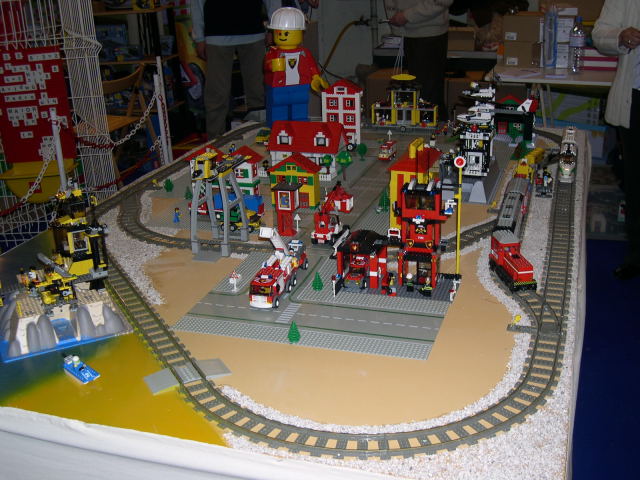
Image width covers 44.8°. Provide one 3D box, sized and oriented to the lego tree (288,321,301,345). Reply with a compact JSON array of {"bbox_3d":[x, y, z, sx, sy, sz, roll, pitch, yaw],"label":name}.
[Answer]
[{"bbox_3d":[-0.049,0.171,1.458,0.022,0.044,0.022,-2,20,1],"label":"lego tree"}]

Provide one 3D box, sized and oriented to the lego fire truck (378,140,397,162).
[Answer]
[{"bbox_3d":[0.242,-0.321,2.768,0.042,0.052,0.096,4,21,18],"label":"lego fire truck"}]

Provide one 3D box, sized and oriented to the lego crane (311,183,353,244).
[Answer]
[{"bbox_3d":[0.026,-0.071,2.018,0.054,0.110,0.158,4,21,18],"label":"lego crane"}]

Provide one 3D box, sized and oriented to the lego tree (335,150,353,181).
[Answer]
[{"bbox_3d":[0.076,-0.240,2.500,0.054,0.095,0.054,-2,20,1],"label":"lego tree"}]

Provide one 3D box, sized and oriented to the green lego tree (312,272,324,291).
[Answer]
[{"bbox_3d":[-0.005,0.089,1.688,0.022,0.039,0.022,4,21,18],"label":"green lego tree"}]

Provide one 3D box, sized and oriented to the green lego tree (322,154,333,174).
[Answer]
[{"bbox_3d":[0.028,-0.245,2.553,0.037,0.072,0.037,4,21,18],"label":"green lego tree"}]

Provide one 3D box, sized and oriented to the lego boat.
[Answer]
[{"bbox_3d":[-0.419,0.225,1.362,0.034,0.037,0.083,-20,26,-40],"label":"lego boat"}]

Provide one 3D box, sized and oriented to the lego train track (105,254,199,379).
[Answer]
[{"bbox_3d":[-0.381,0.141,1.627,0.064,0.011,0.635,-12,22,-25],"label":"lego train track"}]

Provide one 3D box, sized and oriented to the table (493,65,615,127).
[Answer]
[{"bbox_3d":[1.657,-0.613,4.546,1.300,0.730,0.780,4,21,18],"label":"table"}]

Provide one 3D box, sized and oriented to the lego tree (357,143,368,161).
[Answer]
[{"bbox_3d":[0.152,-0.312,2.746,0.035,0.057,0.035,4,21,18],"label":"lego tree"}]

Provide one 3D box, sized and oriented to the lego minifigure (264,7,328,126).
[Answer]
[{"bbox_3d":[-0.105,-0.685,3.153,0.262,0.498,0.185,-8,21,-16],"label":"lego minifigure"}]

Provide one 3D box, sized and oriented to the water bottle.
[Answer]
[{"bbox_3d":[1.482,-1.113,4.433,0.090,0.310,0.090,4,21,18],"label":"water bottle"}]

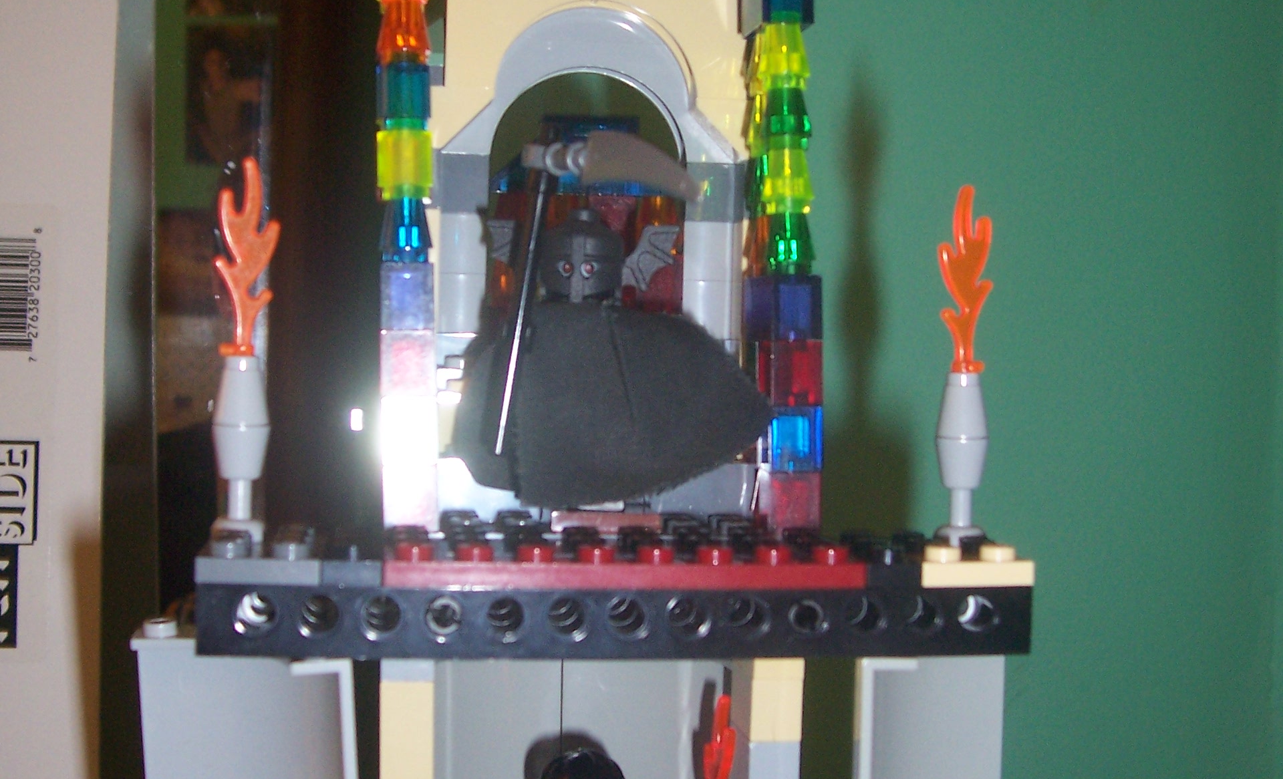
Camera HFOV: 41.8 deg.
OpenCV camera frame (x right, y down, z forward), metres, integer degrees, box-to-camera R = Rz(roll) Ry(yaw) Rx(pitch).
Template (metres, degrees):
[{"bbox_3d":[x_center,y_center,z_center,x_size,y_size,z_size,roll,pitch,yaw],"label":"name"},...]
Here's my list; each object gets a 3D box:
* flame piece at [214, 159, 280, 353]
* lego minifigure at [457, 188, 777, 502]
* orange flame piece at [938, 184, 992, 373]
[{"bbox_3d":[-0.054,-0.018,0.232,0.009,0.028,0.004,1,1,-19],"label":"flame piece"},{"bbox_3d":[-0.004,-0.005,0.245,0.046,0.045,0.021,1,1,-2],"label":"lego minifigure"},{"bbox_3d":[0.047,-0.016,0.246,0.009,0.028,0.004,1,1,-20],"label":"orange flame piece"}]

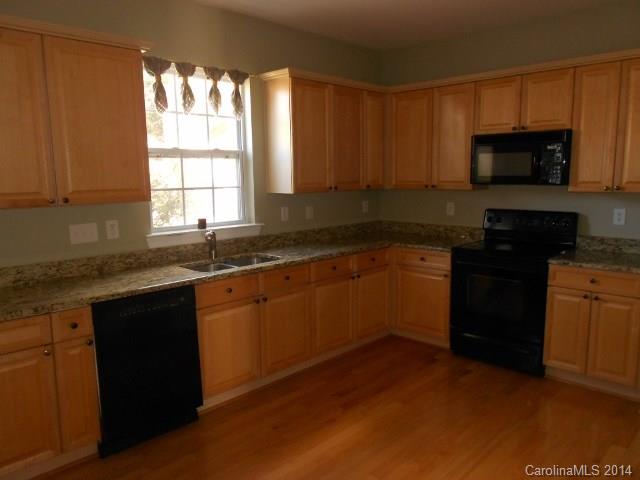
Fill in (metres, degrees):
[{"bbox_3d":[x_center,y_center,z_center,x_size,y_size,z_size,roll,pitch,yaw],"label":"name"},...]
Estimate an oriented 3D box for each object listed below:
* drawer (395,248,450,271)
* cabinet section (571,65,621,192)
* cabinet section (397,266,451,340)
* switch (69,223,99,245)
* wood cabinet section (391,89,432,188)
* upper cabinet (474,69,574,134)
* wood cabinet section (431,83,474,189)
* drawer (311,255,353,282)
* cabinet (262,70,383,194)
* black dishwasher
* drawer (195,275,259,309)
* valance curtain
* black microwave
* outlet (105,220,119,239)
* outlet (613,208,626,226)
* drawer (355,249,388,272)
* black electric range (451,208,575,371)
[{"bbox_3d":[1.052,0.150,4.350,0.523,0.154,0.474,7,11,44],"label":"drawer"},{"bbox_3d":[2.071,-0.812,3.543,0.293,0.897,0.330,7,10,44],"label":"cabinet section"},{"bbox_3d":[1.108,0.511,4.436,0.568,0.600,0.605,7,10,44],"label":"cabinet section"},{"bbox_3d":[-1.459,-0.040,2.971,0.165,0.113,0.012,-8,11,-44],"label":"switch"},{"bbox_3d":[0.964,-0.940,4.618,0.470,0.897,0.330,7,10,44],"label":"wood cabinet section"},{"bbox_3d":[1.687,-1.077,3.870,0.763,0.460,0.345,7,11,44],"label":"upper cabinet"},{"bbox_3d":[1.276,-0.904,4.315,0.402,0.897,0.330,7,10,44],"label":"wood cabinet section"},{"bbox_3d":[-0.057,0.215,4.008,0.474,0.155,0.488,7,11,44],"label":"drawer"},{"bbox_3d":[0.134,-0.924,4.396,0.355,0.937,1.400,7,11,44],"label":"cabinet"},{"bbox_3d":[-1.177,0.710,2.986,0.605,0.867,0.611,7,11,44],"label":"black dishwasher"},{"bbox_3d":[-0.732,0.309,3.266,0.420,0.162,0.495,7,11,44],"label":"drawer"},{"bbox_3d":[-0.861,-1.081,3.500,0.080,0.357,0.895,7,11,44],"label":"valance curtain"},{"bbox_3d":[1.679,-0.654,3.915,0.763,0.401,0.385,7,11,44],"label":"black microwave"},{"bbox_3d":[-1.361,-0.063,3.166,0.018,0.119,0.076,7,11,44],"label":"outlet"},{"bbox_3d":[2.269,-0.175,3.644,0.076,0.120,0.018,7,11,44],"label":"outlet"},{"bbox_3d":[0.297,0.153,4.302,0.420,0.162,0.406,7,11,44],"label":"drawer"},{"bbox_3d":[1.575,0.381,3.963,0.760,1.190,0.645,7,11,44],"label":"black electric range"}]

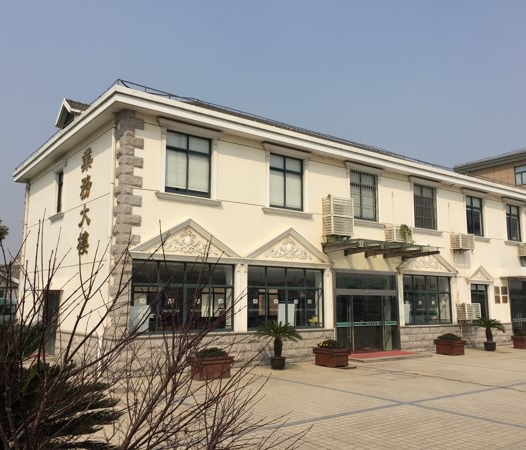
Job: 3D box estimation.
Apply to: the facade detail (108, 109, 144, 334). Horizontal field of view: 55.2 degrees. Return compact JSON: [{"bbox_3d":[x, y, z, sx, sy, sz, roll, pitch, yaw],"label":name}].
[{"bbox_3d":[-3.544,-0.086,12.964,0.567,5.727,0.560,7,-10,-36],"label":"facade detail"}]

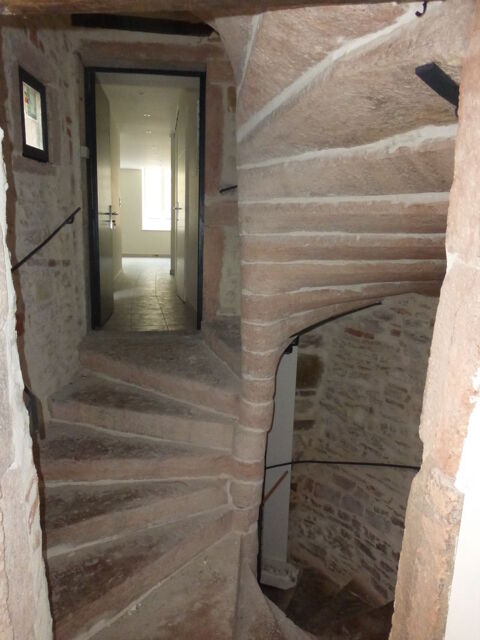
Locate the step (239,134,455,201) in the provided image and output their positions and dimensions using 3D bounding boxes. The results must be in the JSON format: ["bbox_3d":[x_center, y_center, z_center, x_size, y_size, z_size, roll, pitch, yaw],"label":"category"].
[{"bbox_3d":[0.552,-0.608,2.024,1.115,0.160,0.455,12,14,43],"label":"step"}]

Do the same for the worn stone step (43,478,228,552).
[{"bbox_3d":[-0.654,1.012,2.568,1.115,0.160,0.463,-4,12,-27],"label":"worn stone step"}]

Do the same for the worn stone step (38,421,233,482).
[{"bbox_3d":[-0.670,0.798,2.865,1.130,0.160,0.581,0,10,-9],"label":"worn stone step"}]

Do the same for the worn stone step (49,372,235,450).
[{"bbox_3d":[-0.587,0.583,3.180,1.287,0.160,0.675,4,11,12],"label":"worn stone step"}]

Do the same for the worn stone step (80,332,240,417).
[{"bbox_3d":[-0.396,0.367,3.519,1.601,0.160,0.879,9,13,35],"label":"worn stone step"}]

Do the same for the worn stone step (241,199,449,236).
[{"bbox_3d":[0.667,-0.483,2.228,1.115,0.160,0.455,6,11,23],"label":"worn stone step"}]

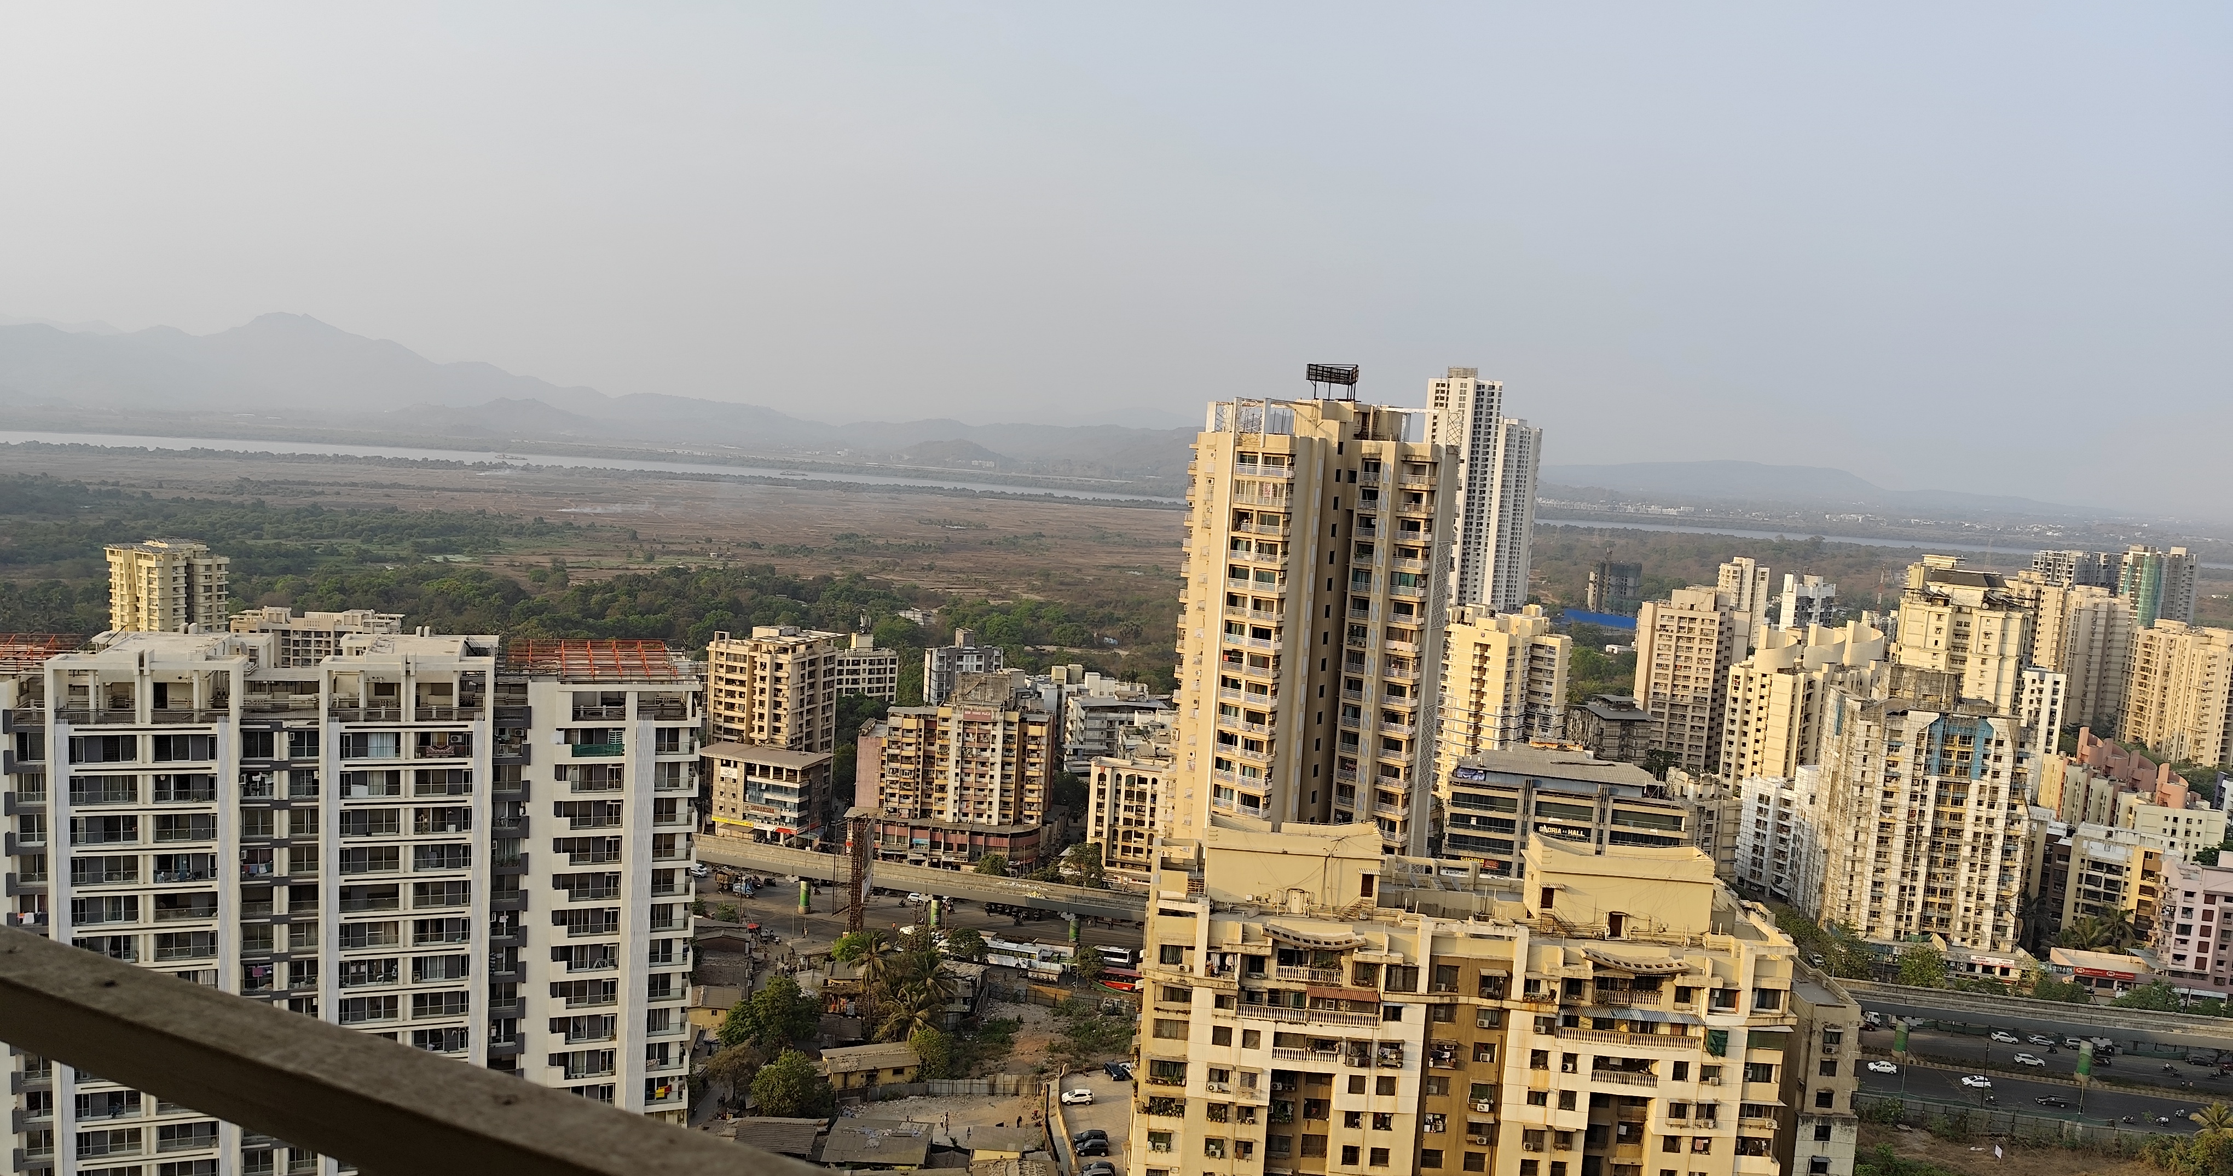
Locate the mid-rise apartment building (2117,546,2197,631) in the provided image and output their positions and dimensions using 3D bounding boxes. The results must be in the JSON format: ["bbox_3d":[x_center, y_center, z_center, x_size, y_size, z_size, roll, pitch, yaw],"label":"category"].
[{"bbox_3d":[504.820,13.760,725.820,27.000,66.000,19.000,0,7,-28],"label":"mid-rise apartment building"}]

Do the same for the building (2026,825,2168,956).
[{"bbox_3d":[193.200,57.830,293.990,24.500,25.500,17.000,7,7,30],"label":"building"}]

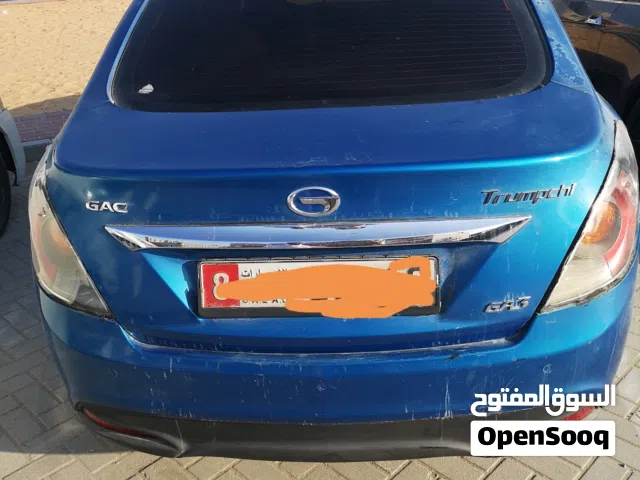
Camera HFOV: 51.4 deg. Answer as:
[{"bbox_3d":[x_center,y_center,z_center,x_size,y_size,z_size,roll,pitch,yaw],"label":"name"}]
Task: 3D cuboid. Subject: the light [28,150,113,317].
[{"bbox_3d":[-0.620,-0.023,1.661,0.280,0.330,0.360,-1,26,4],"label":"light"}]

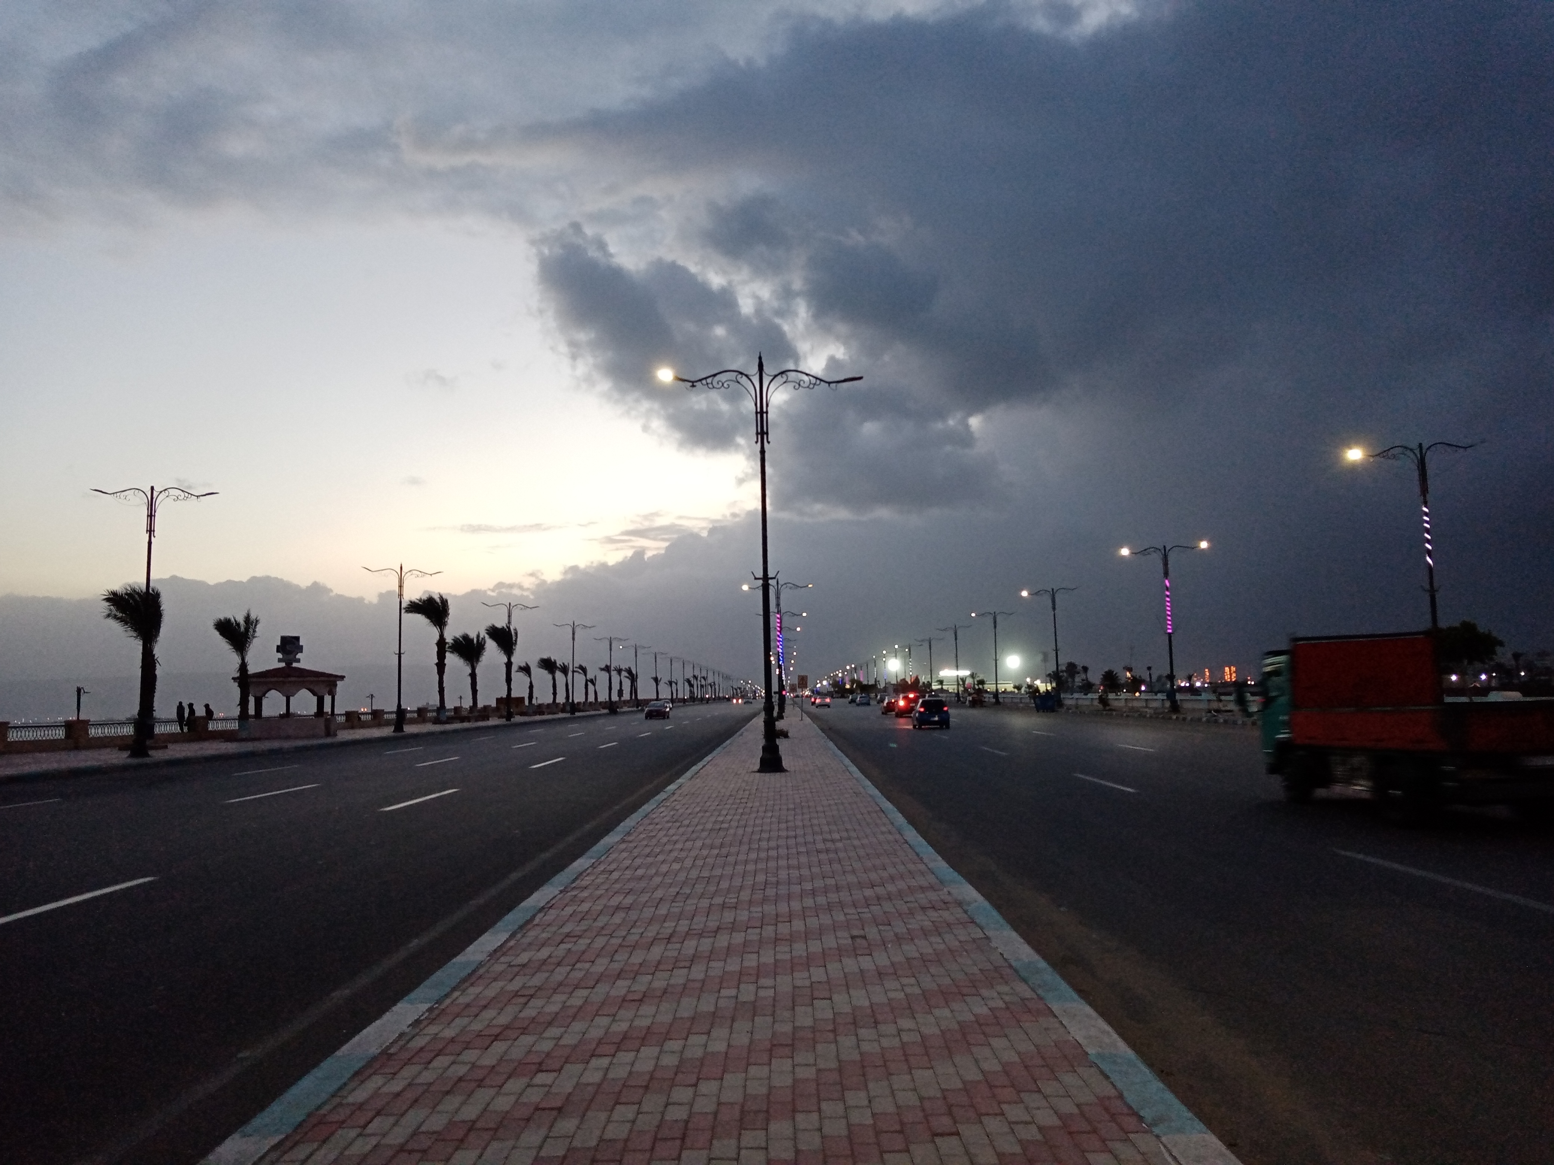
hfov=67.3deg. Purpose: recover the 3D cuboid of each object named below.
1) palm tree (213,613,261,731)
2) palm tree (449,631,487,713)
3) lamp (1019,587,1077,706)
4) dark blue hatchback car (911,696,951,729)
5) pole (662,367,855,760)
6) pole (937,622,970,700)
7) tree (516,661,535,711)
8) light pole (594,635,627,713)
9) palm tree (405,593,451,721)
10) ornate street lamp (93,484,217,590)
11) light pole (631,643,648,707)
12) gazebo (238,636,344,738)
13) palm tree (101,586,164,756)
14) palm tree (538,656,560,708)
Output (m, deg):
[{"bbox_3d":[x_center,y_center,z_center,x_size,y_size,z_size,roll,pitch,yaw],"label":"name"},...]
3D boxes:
[{"bbox_3d":[-25.105,4.225,54.093,1.950,5.990,1.720,1,-6,-25],"label":"palm tree"},{"bbox_3d":[-23.843,7.068,90.000,2.850,6.500,2.700,-1,-5,0],"label":"palm tree"},{"bbox_3d":[21.140,4.924,88.403,4.250,8.850,0.600,-1,-5,0],"label":"lamp"},{"bbox_3d":[7.656,6.548,58.449,1.620,1.500,3.700,-1,-5,1],"label":"dark blue hatchback car"},{"bbox_3d":[-0.230,-0.418,24.584,4.250,8.850,0.600,-1,-5,0],"label":"pole"},{"bbox_3d":[21.168,9.529,137.046,4.250,8.850,0.600,-1,-5,0],"label":"pole"},{"bbox_3d":[-24.530,10.317,113.528,1.680,5.160,1.480,0,-6,-12],"label":"tree"},{"bbox_3d":[-19.193,10.755,135.432,4.250,8.850,0.600,-1,-5,0],"label":"light pole"},{"bbox_3d":[-25.538,5.485,85.142,3.160,9.410,2.780,0,-6,-17],"label":"palm tree"},{"bbox_3d":[-20.578,1.284,38.100,4.200,8.850,0.600,-1,-5,0],"label":"ornate street lamp"},{"bbox_3d":[-19.434,13.066,162.556,4.100,9.000,0.600,-1,-5,1],"label":"light pole"},{"bbox_3d":[-24.796,5.305,59.300,4.700,5.100,4.700,0,-6,-13],"label":"gazebo"},{"bbox_3d":[-25.384,3.257,45.824,2.060,6.350,1.810,2,-6,-29],"label":"palm tree"},{"bbox_3d":[-24.538,11.011,125.197,2.180,6.000,1.920,0,-6,-11],"label":"palm tree"}]

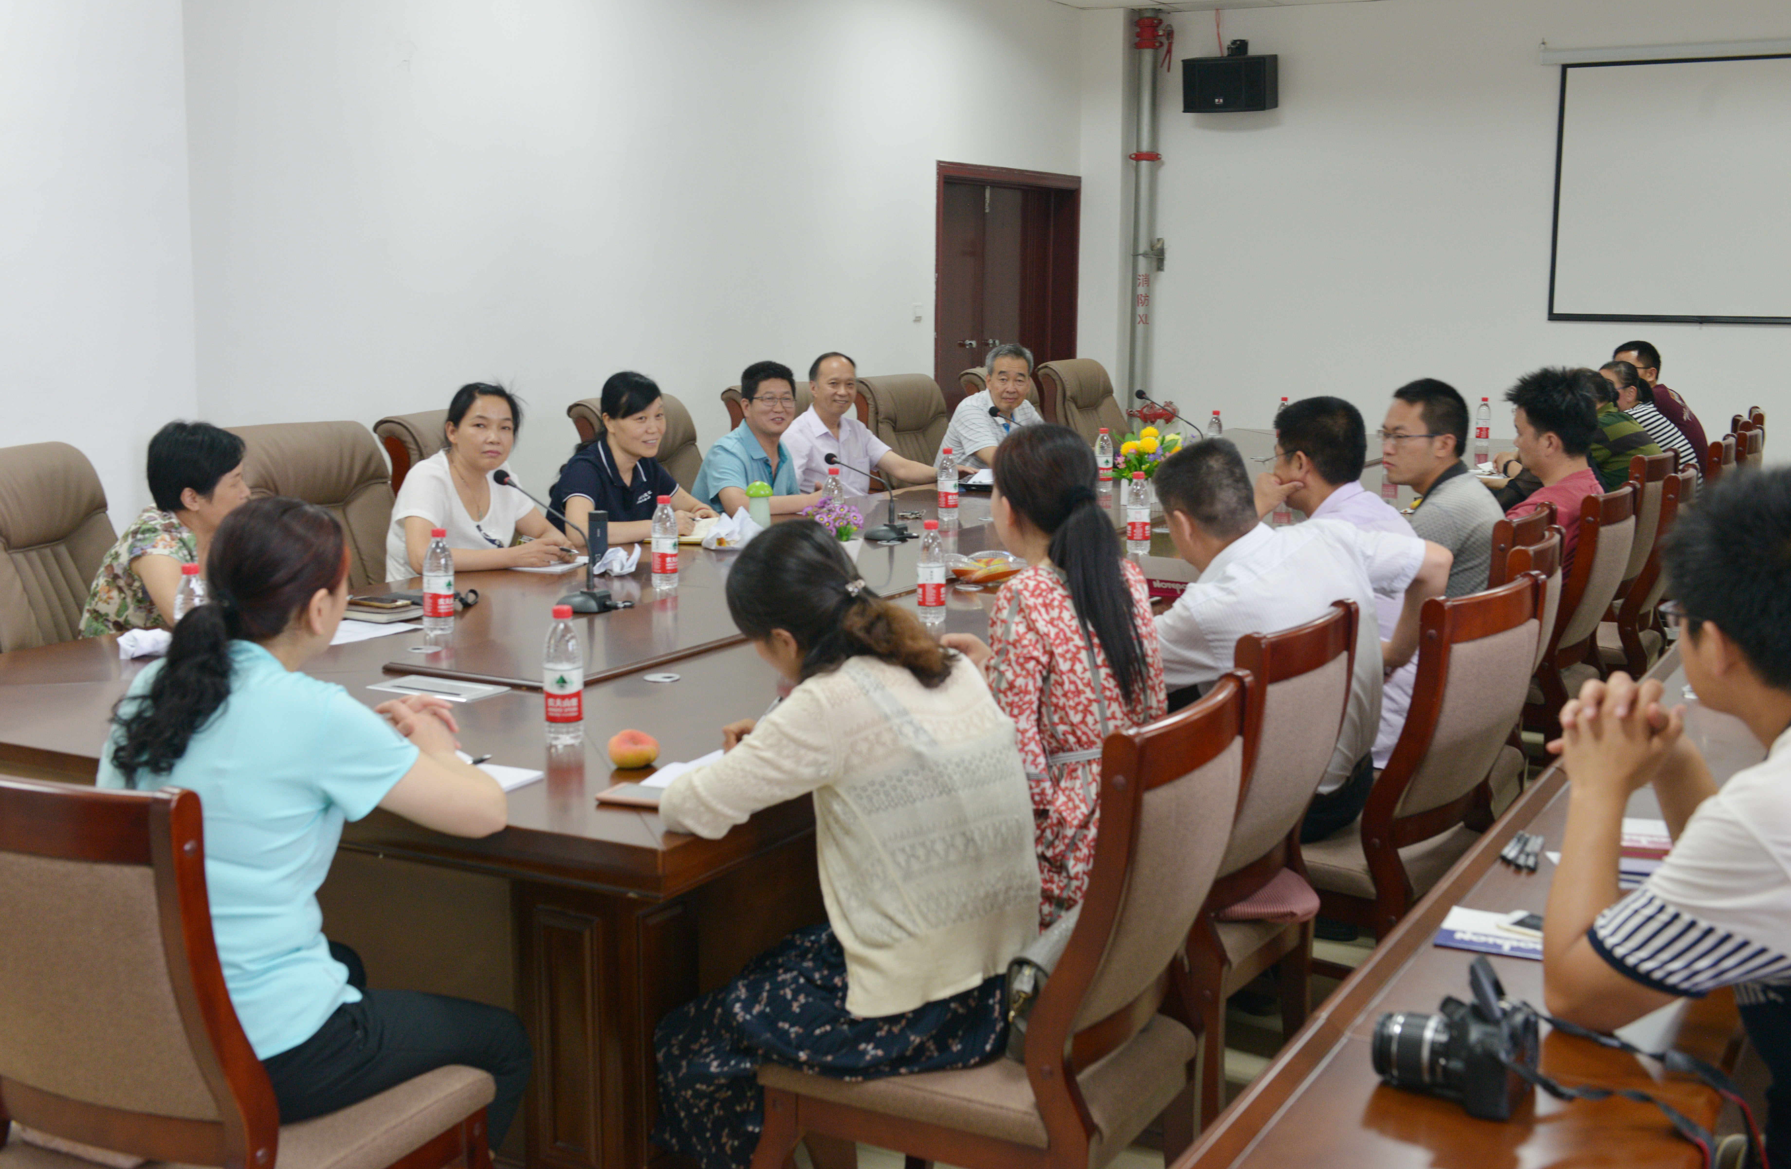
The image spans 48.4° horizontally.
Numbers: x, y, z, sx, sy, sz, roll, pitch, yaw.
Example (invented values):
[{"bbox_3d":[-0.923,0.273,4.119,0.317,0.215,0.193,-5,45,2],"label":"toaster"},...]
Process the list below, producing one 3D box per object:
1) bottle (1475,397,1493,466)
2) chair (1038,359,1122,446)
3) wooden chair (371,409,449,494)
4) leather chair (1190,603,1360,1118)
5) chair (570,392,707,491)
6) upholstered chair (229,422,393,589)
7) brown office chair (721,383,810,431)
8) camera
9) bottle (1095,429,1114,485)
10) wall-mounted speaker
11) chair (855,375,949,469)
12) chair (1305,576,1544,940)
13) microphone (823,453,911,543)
[{"bbox_3d":[2.897,-0.795,9.783,0.066,0.233,0.066,5,9,29],"label":"bottle"},{"bbox_3d":[1.141,-0.549,10.045,0.720,1.120,0.660,6,10,31],"label":"chair"},{"bbox_3d":[-1.153,0.028,6.282,0.740,1.140,0.630,2,8,11],"label":"wooden chair"},{"bbox_3d":[0.460,0.525,3.474,0.580,0.980,0.490,5,10,32],"label":"leather chair"},{"bbox_3d":[-0.663,-0.066,6.793,0.720,1.120,0.660,5,10,28],"label":"chair"},{"bbox_3d":[-1.436,0.130,5.575,0.750,1.140,0.640,5,9,29],"label":"upholstered chair"},{"bbox_3d":[-0.222,-0.211,7.753,0.720,1.100,0.660,5,10,28],"label":"brown office chair"},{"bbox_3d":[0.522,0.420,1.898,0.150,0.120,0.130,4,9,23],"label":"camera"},{"bbox_3d":[0.808,-0.482,7.673,0.066,0.233,0.066,0,8,0],"label":"bottle"},{"bbox_3d":[1.924,-2.858,11.401,0.490,0.295,0.270,4,18,24],"label":"wall-mounted speaker"},{"bbox_3d":[0.261,-0.313,8.458,0.720,1.120,0.660,6,10,30],"label":"chair"},{"bbox_3d":[0.893,0.469,3.866,0.580,0.980,0.490,7,11,40],"label":"chair"},{"bbox_3d":[-0.068,-0.274,6.141,0.310,0.260,0.100,5,9,29],"label":"microphone"}]

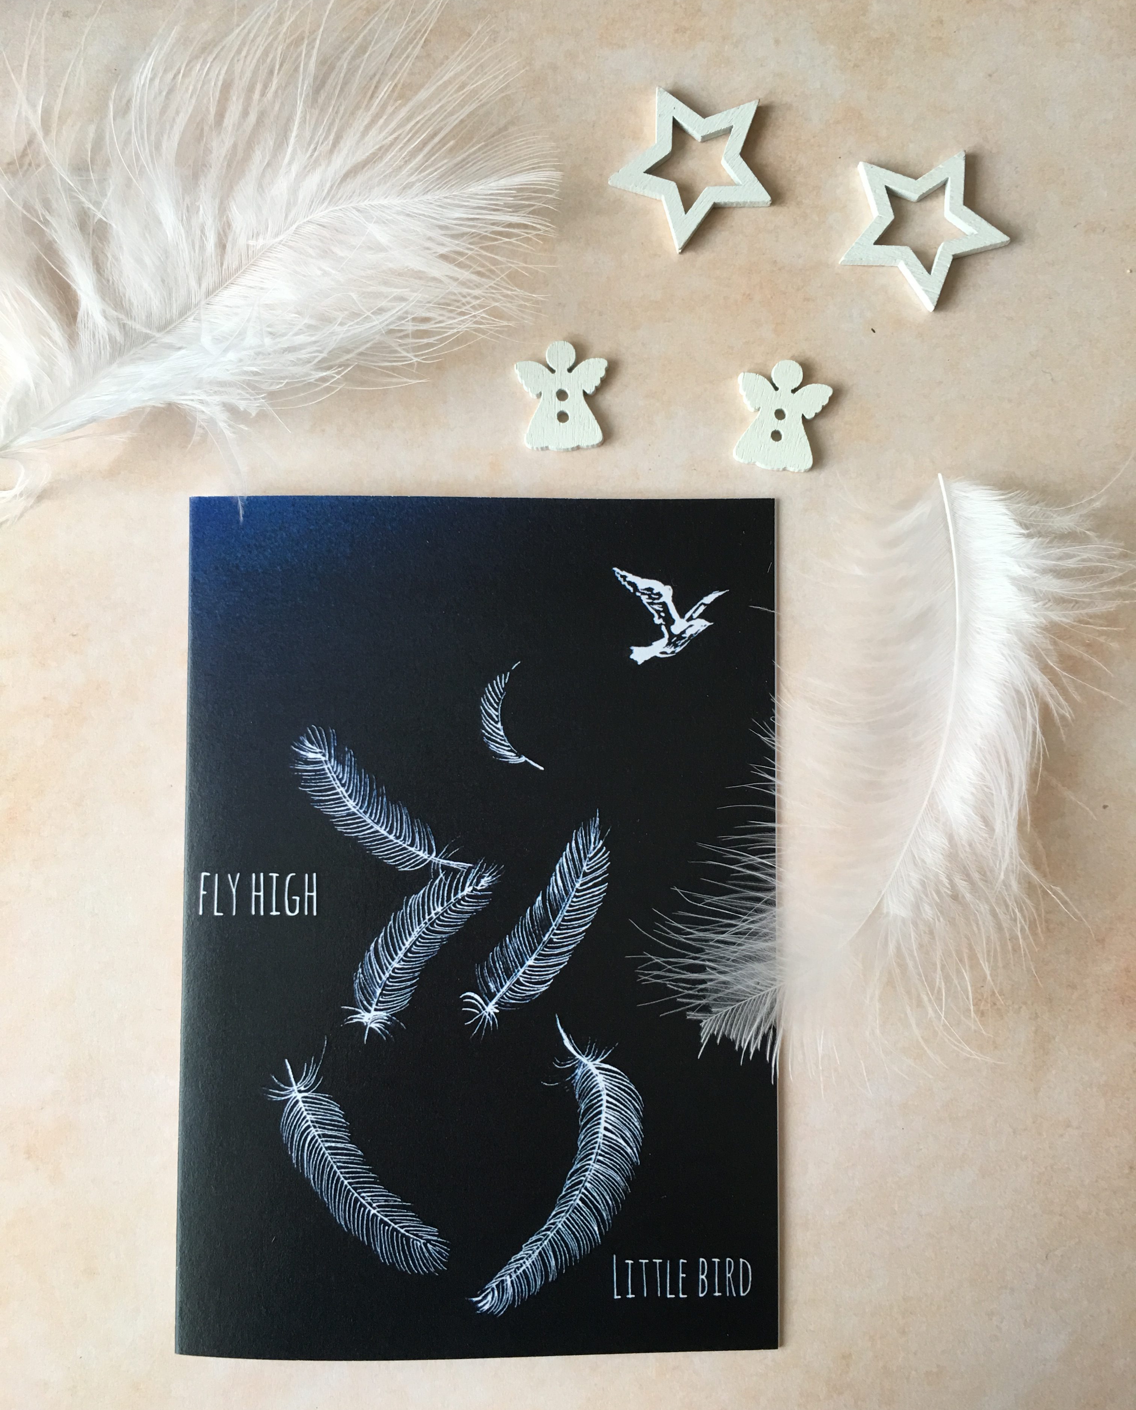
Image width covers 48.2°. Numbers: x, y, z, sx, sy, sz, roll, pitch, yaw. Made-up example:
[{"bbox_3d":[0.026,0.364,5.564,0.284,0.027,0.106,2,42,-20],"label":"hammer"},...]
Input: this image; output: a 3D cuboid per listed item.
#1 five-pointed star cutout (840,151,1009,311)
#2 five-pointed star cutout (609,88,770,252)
[{"bbox_3d":[0.066,-0.089,0.235,0.031,0.002,0.030,30,87,1],"label":"five-pointed star cutout"},{"bbox_3d":[0.023,-0.101,0.235,0.032,0.002,0.029,-26,88,-2],"label":"five-pointed star cutout"}]

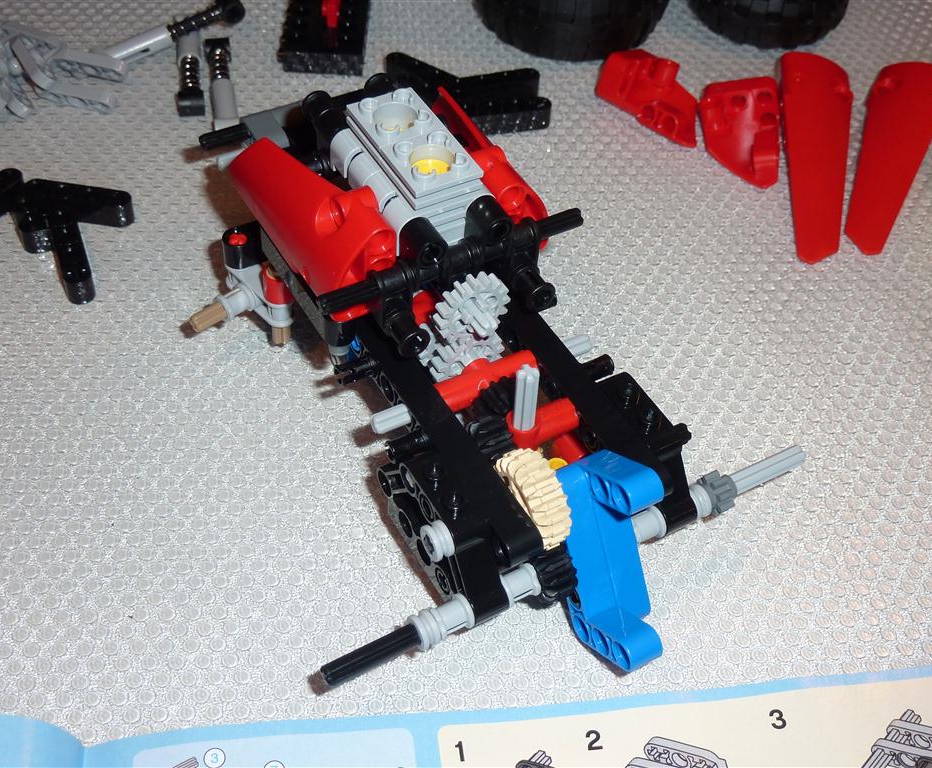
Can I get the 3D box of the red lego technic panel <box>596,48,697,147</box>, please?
[{"bbox_3d":[0.058,-0.087,0.375,0.037,0.015,0.021,36,55,24],"label":"red lego technic panel"}]

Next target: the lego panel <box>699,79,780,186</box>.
[{"bbox_3d":[0.080,-0.076,0.367,0.023,0.015,0.041,10,49,4],"label":"lego panel"}]

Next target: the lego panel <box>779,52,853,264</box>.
[{"bbox_3d":[0.103,-0.067,0.359,0.023,0.014,0.085,8,49,3],"label":"lego panel"}]

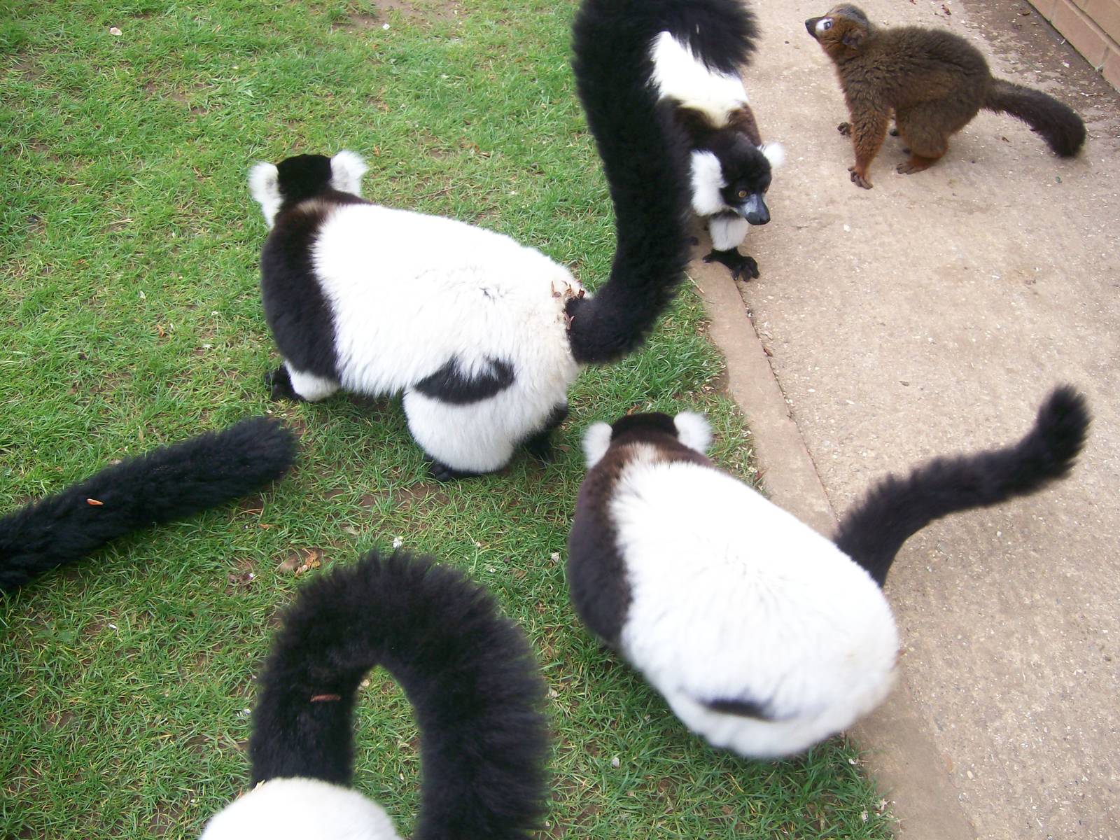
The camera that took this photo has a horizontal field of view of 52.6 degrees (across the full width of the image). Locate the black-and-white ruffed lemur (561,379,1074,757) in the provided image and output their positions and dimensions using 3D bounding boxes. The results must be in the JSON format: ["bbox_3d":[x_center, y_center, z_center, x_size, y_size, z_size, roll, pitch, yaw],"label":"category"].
[{"bbox_3d":[0.267,0.104,1.296,0.415,0.335,0.515,31,52,28],"label":"black-and-white ruffed lemur"}]

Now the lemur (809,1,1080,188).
[{"bbox_3d":[0.707,-0.594,2.024,0.560,0.310,0.210,3,45,3],"label":"lemur"}]

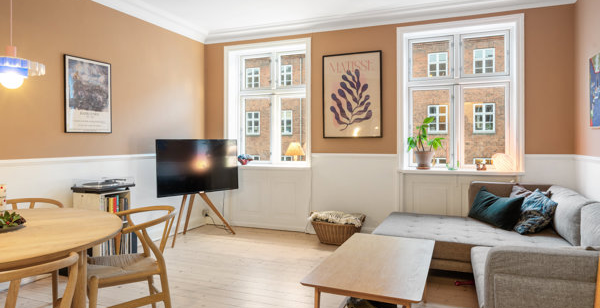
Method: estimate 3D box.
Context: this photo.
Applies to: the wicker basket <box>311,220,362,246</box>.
[{"bbox_3d":[0.436,0.875,4.226,0.590,0.280,0.400,1,2,21],"label":"wicker basket"}]

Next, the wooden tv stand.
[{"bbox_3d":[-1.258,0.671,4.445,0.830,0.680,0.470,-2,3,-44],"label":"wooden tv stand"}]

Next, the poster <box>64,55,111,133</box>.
[{"bbox_3d":[-1.984,-0.542,3.459,0.030,0.700,0.510,1,2,21],"label":"poster"}]

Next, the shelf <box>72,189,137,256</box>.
[{"bbox_3d":[-1.814,0.699,3.446,0.350,0.700,0.390,1,2,21],"label":"shelf"}]

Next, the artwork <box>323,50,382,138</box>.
[{"bbox_3d":[0.615,-0.692,4.349,0.720,1.015,0.030,1,2,21],"label":"artwork"}]

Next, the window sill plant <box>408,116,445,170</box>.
[{"bbox_3d":[1.476,-0.129,4.296,0.420,0.600,0.380,1,2,21],"label":"window sill plant"}]

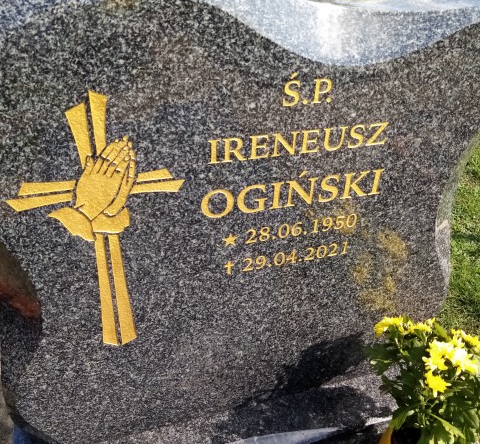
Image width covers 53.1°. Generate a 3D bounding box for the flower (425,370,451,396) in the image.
[{"bbox_3d":[0.318,0.260,0.775,0.042,0.038,0.030,24,41,27],"label":"flower"}]

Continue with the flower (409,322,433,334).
[{"bbox_3d":[0.308,0.182,0.820,0.041,0.022,0.034,20,40,23],"label":"flower"}]

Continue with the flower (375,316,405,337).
[{"bbox_3d":[0.255,0.179,0.820,0.050,0.028,0.042,17,39,20],"label":"flower"}]

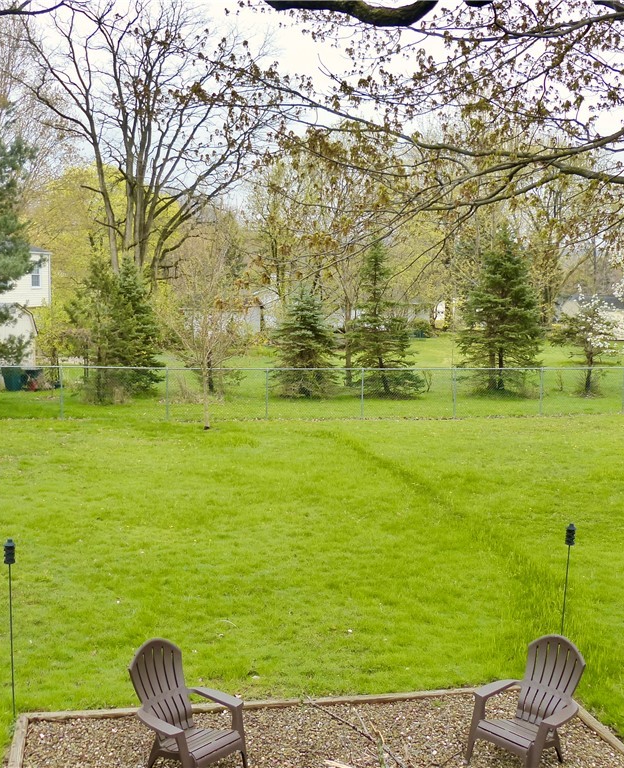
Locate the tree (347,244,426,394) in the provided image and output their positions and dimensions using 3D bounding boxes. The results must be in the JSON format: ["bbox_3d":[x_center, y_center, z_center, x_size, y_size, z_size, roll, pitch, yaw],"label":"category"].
[{"bbox_3d":[2.711,-2.326,33.016,2.747,5.409,2.747,1,6,0],"label":"tree"}]

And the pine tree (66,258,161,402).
[{"bbox_3d":[-6.471,-1.746,29.969,3.068,4.606,3.068,1,6,0],"label":"pine tree"}]

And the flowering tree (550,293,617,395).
[{"bbox_3d":[10.238,-1.504,34.285,2.407,3.743,2.407,1,6,0],"label":"flowering tree"}]

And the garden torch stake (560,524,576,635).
[{"bbox_3d":[2.474,2.132,8.949,0.100,1.568,0.100,4,6,0],"label":"garden torch stake"}]

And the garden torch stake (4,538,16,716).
[{"bbox_3d":[-2.610,2.134,7.999,0.100,1.602,0.100,1,6,0],"label":"garden torch stake"}]

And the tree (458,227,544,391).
[{"bbox_3d":[7.188,-2.743,34.233,3.143,6.123,3.143,1,6,0],"label":"tree"}]

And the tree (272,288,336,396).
[{"bbox_3d":[-0.201,-1.534,32.397,2.276,3.871,2.276,1,6,0],"label":"tree"}]

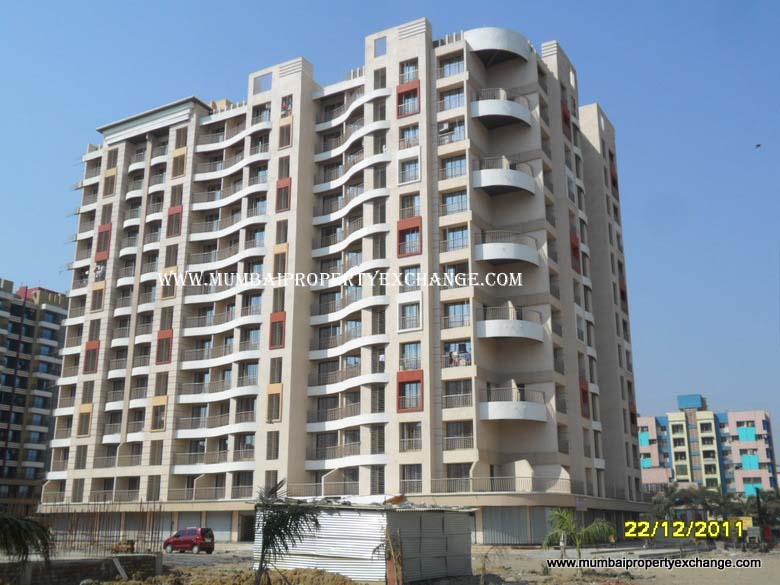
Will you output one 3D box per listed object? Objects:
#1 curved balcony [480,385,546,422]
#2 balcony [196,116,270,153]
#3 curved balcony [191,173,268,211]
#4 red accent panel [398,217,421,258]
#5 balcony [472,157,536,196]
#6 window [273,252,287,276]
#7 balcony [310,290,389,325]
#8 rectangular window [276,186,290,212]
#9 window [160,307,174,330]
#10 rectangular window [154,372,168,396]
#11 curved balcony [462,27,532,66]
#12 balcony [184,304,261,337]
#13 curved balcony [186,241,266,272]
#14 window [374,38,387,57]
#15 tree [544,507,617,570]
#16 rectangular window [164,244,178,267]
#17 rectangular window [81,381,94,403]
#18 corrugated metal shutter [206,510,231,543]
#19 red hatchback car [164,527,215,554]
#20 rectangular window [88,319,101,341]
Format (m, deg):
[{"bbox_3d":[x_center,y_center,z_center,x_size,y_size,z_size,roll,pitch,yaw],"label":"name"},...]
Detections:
[{"bbox_3d":[8.545,8.198,59.185,4.932,2.100,3.420,2,-17,-6],"label":"curved balcony"},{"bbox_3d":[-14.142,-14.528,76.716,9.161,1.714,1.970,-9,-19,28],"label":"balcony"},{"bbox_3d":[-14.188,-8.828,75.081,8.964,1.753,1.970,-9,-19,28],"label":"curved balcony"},{"bbox_3d":[1.515,-4.195,63.581,2.059,2.975,0.246,-9,-19,28],"label":"red accent panel"},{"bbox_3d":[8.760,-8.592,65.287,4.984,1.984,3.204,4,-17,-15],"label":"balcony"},{"bbox_3d":[-9.104,-2.293,69.272,1.140,2.020,0.150,-9,-19,29],"label":"window"},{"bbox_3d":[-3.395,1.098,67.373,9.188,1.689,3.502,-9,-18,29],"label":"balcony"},{"bbox_3d":[-9.206,-8.028,72.055,1.240,2.140,0.180,-9,-19,28],"label":"rectangular window"},{"bbox_3d":[-19.678,2.330,73.927,1.450,2.049,0.150,-9,-18,28],"label":"window"},{"bbox_3d":[-19.527,7.838,71.289,1.420,2.050,0.200,-9,-19,29],"label":"rectangular window"},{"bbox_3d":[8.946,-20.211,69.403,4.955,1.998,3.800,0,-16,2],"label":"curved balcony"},{"bbox_3d":[-14.346,2.611,72.803,9.404,1.638,2.163,-9,-18,29],"label":"balcony"},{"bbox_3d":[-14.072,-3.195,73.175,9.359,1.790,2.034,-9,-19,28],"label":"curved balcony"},{"bbox_3d":[-0.746,-20.493,69.781,1.123,1.665,0.217,-9,-19,28],"label":"window"},{"bbox_3d":[8.053,10.499,35.622,3.000,2.500,2.800,-3,-17,12],"label":"tree"},{"bbox_3d":[-19.872,-3.291,76.142,1.418,2.068,0.197,-9,-19,28],"label":"rectangular window"},{"bbox_3d":[-27.892,9.259,77.059,1.322,2.085,0.203,-9,-19,28],"label":"rectangular window"},{"bbox_3d":[-13.716,18.810,66.835,2.637,2.390,0.144,-9,-18,29],"label":"corrugated metal shutter"},{"bbox_3d":[-13.063,16.147,54.131,3.500,1.600,1.480,-9,-19,29],"label":"red hatchback car"},{"bbox_3d":[-27.880,3.595,78.709,1.272,2.085,0.203,-9,-19,28],"label":"rectangular window"}]

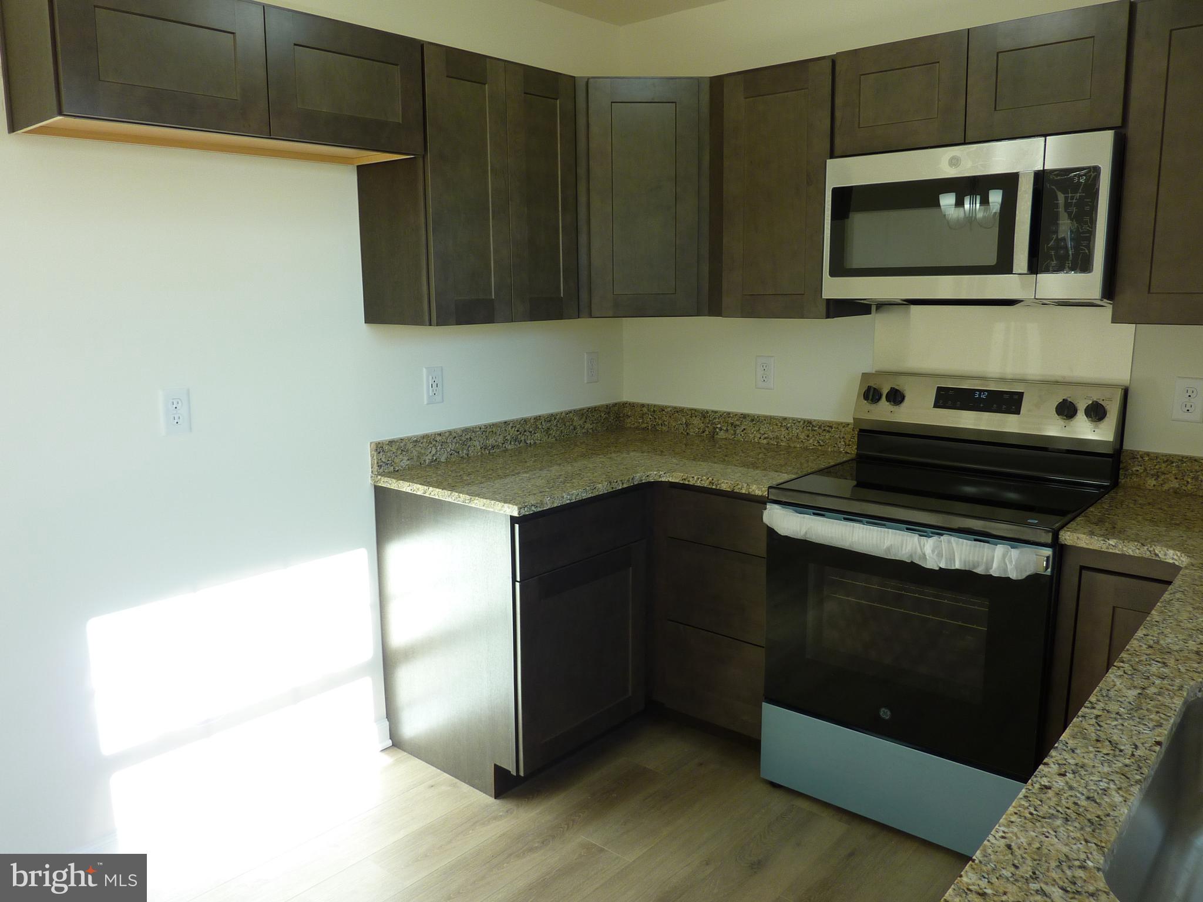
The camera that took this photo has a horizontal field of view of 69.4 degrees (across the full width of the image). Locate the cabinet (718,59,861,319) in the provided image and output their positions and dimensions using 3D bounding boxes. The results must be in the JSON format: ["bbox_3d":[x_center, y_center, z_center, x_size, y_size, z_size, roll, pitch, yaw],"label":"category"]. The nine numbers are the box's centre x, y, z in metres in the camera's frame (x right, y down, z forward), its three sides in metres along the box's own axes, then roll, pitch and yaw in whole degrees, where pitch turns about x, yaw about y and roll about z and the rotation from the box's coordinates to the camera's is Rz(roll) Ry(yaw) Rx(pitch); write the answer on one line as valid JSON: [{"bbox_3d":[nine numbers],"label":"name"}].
[{"bbox_3d":[0.645,-0.825,2.832,0.384,0.763,0.325,8,14,39],"label":"cabinet"}]

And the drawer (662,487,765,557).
[{"bbox_3d":[0.517,0.177,2.842,0.366,0.160,0.508,8,14,39],"label":"drawer"}]

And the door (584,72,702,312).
[{"bbox_3d":[0.142,-0.827,2.874,0.362,0.757,0.024,-1,11,-5],"label":"door"}]

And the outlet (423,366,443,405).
[{"bbox_3d":[-0.548,-0.215,2.857,0.010,0.118,0.073,8,14,39],"label":"outlet"}]

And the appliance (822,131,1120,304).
[{"bbox_3d":[1.065,-0.637,2.470,0.759,0.409,0.389,8,14,39],"label":"appliance"}]

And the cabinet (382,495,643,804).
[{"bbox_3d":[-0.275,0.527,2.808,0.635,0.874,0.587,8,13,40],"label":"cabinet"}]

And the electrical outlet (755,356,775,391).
[{"bbox_3d":[0.593,-0.283,3.159,0.071,0.117,0.012,8,13,40],"label":"electrical outlet"}]

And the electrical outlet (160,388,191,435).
[{"bbox_3d":[-1.091,-0.100,2.218,0.010,0.117,0.073,8,14,39],"label":"electrical outlet"}]

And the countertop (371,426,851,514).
[{"bbox_3d":[0.093,0.057,2.833,1.062,0.034,1.246,8,13,40],"label":"countertop"}]

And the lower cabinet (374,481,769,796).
[{"bbox_3d":[0.100,0.503,2.915,1.062,0.874,1.242,8,13,40],"label":"lower cabinet"}]

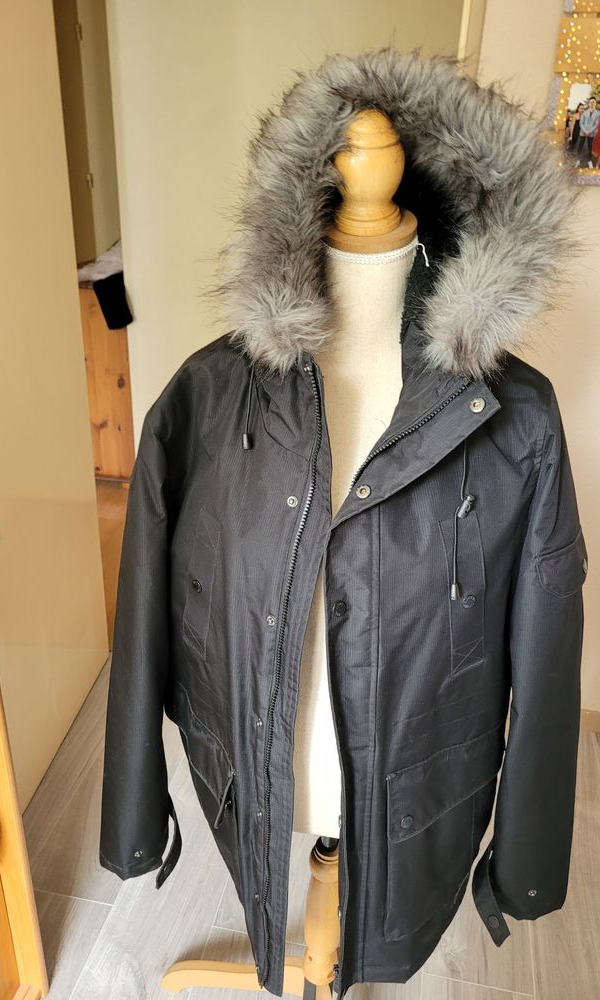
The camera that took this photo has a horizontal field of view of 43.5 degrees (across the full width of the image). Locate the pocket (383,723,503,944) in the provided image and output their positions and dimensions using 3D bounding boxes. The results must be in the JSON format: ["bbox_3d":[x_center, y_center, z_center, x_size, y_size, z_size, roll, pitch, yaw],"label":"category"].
[{"bbox_3d":[0.182,0.425,0.960,0.180,0.265,0.045,-15,27,-25],"label":"pocket"}]

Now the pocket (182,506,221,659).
[{"bbox_3d":[-0.104,0.088,0.797,0.042,0.180,0.020,26,31,31],"label":"pocket"}]

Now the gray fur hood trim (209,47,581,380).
[{"bbox_3d":[0.082,-0.258,0.688,0.320,0.280,0.170,4,24,5],"label":"gray fur hood trim"}]

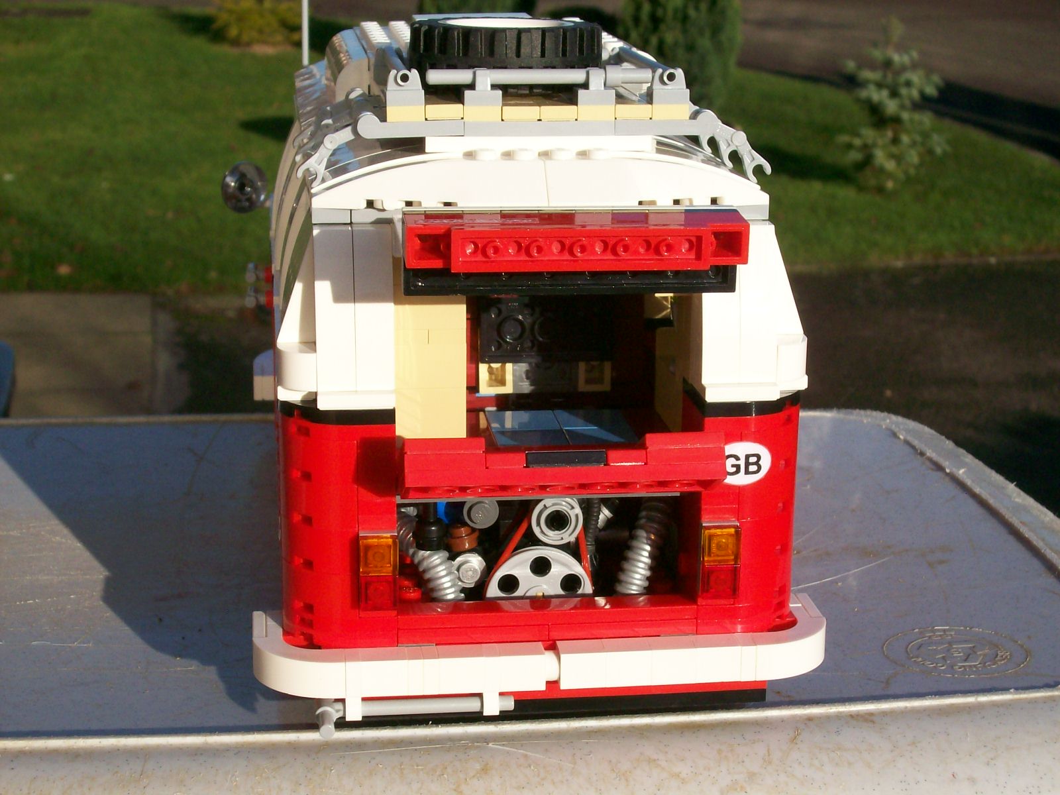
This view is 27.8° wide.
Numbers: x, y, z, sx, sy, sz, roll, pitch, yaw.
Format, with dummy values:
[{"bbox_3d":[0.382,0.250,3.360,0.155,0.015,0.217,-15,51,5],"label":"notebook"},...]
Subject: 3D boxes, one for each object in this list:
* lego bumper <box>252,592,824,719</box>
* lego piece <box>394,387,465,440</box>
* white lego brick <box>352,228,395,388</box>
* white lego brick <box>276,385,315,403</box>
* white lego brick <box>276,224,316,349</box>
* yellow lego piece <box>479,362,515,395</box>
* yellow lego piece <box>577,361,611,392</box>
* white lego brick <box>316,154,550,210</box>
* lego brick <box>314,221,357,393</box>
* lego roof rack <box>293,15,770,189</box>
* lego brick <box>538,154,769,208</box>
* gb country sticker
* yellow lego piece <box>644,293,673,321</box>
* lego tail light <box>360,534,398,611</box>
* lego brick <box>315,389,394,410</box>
[{"bbox_3d":[0.003,0.056,0.463,0.124,0.013,0.032,-1,15,-7],"label":"lego bumper"},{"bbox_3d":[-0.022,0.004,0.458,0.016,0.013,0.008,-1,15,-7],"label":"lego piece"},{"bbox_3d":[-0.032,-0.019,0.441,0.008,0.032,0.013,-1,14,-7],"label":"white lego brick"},{"bbox_3d":[-0.049,-0.002,0.448,0.008,0.003,0.009,-1,14,-7],"label":"white lego brick"},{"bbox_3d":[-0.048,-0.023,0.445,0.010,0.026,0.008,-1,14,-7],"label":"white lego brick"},{"bbox_3d":[-0.009,-0.006,0.517,0.008,0.008,0.009,-1,14,-7],"label":"yellow lego piece"},{"bbox_3d":[0.015,-0.007,0.511,0.008,0.009,0.008,-1,15,-7],"label":"yellow lego piece"},{"bbox_3d":[-0.021,-0.045,0.447,0.048,0.010,0.008,-1,14,-7],"label":"white lego brick"},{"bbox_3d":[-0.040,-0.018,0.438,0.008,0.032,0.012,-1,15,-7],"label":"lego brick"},{"bbox_3d":[-0.002,-0.069,0.482,0.101,0.032,0.067,-1,14,-7],"label":"lego roof rack"},{"bbox_3d":[0.026,-0.047,0.452,0.048,0.011,0.008,-1,15,-7],"label":"lego brick"},{"bbox_3d":[0.045,0.014,0.449,0.013,0.009,0.001,-1,15,-7],"label":"gb country sticker"},{"bbox_3d":[0.032,-0.024,0.536,0.008,0.008,0.008,-1,14,-7],"label":"yellow lego piece"},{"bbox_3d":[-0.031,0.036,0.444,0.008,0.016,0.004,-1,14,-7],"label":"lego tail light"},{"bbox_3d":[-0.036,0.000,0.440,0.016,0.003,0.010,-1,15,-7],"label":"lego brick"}]

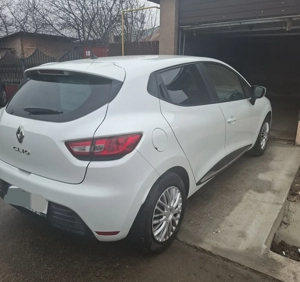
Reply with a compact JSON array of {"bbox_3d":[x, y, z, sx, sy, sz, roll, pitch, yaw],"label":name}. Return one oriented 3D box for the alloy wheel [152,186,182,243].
[{"bbox_3d":[0.102,0.520,1.941,0.120,0.405,0.405,13,21,35],"label":"alloy wheel"}]

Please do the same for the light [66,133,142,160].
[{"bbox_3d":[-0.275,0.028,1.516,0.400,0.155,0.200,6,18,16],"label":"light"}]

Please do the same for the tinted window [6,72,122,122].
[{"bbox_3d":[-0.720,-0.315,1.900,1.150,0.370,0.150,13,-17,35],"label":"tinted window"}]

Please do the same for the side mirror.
[{"bbox_3d":[1.254,-0.534,3.073,0.190,0.190,0.130,13,21,35],"label":"side mirror"}]

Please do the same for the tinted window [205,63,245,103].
[{"bbox_3d":[0.814,-0.609,2.770,0.070,0.400,0.920,-10,7,39],"label":"tinted window"}]

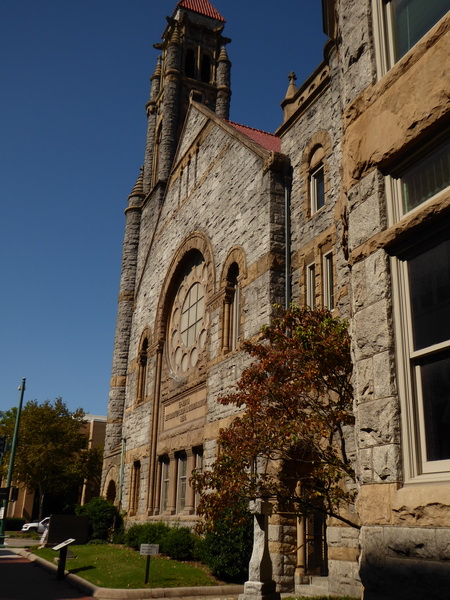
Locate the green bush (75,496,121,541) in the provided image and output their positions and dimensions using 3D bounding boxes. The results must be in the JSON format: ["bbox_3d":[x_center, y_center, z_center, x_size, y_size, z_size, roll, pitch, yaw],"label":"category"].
[{"bbox_3d":[-6.109,10.576,29.300,2.000,1.950,2.000,10,-21,-21],"label":"green bush"}]

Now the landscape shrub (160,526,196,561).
[{"bbox_3d":[-1.571,8.228,20.500,1.150,1.100,1.300,10,-21,-21],"label":"landscape shrub"}]

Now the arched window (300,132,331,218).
[{"bbox_3d":[2.801,-3.903,18.623,0.380,2.600,1.550,10,-21,-21],"label":"arched window"}]

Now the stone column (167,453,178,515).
[{"bbox_3d":[-2.052,7.295,24.184,0.360,2.380,0.360,10,-21,-21],"label":"stone column"}]

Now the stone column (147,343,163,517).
[{"bbox_3d":[-3.090,5.622,27.548,0.320,7.750,0.320,10,-21,-21],"label":"stone column"}]

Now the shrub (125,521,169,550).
[{"bbox_3d":[-3.040,9.238,23.800,1.450,1.100,1.900,10,-21,-21],"label":"shrub"}]

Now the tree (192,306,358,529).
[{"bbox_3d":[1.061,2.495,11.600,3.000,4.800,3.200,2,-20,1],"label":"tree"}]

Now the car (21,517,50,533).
[{"bbox_3d":[-16.770,21.167,57.000,4.700,1.680,1.850,10,-21,-21],"label":"car"}]

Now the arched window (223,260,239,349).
[{"bbox_3d":[0.285,0.246,21.565,0.380,3.300,1.400,10,-21,-21],"label":"arched window"}]

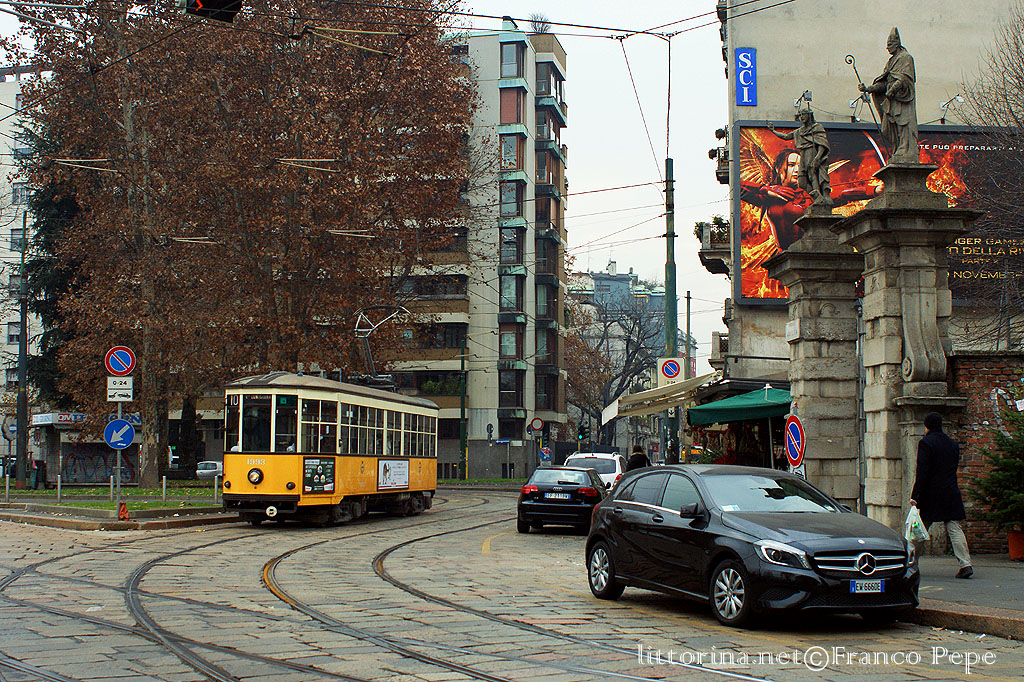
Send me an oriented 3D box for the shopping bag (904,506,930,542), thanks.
[{"bbox_3d":[4.334,1.961,13.675,0.280,0.390,0.180,5,-7,-37],"label":"shopping bag"}]

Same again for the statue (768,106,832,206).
[{"bbox_3d":[5.196,-3.316,23.122,0.850,1.824,0.950,5,-7,-38],"label":"statue"}]

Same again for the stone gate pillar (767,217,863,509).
[{"bbox_3d":[5.351,0.568,22.154,1.620,5.536,1.650,1,-5,-5],"label":"stone gate pillar"}]

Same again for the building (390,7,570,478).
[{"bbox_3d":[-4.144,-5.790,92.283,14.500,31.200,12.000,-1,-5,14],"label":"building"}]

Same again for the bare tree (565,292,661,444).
[{"bbox_3d":[5.485,2.816,70.066,6.000,11.039,6.000,0,-6,0],"label":"bare tree"}]

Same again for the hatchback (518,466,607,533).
[{"bbox_3d":[1.205,3.437,28.326,1.820,1.430,4.270,0,-5,7],"label":"hatchback"}]

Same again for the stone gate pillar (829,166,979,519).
[{"bbox_3d":[5.745,0.239,18.585,1.660,5.516,1.700,1,-5,-5],"label":"stone gate pillar"}]

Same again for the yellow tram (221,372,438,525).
[{"bbox_3d":[-4.753,3.134,36.800,2.350,3.750,13.700,-1,-6,11],"label":"yellow tram"}]

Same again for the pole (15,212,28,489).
[{"bbox_3d":[-18.667,0.361,48.693,0.360,10.584,0.360,0,-6,0],"label":"pole"}]

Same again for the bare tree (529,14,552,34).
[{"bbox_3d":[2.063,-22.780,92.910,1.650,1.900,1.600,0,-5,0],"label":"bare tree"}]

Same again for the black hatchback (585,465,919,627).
[{"bbox_3d":[2.238,1.961,12.786,1.780,1.433,4.290,2,-6,-21],"label":"black hatchback"}]

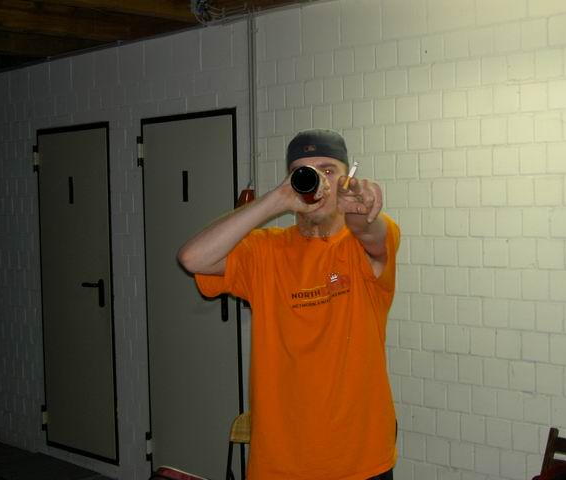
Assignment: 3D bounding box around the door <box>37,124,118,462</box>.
[{"bbox_3d":[-1.288,0.329,6.468,0.110,2.080,0.840,-4,3,-44],"label":"door"}]

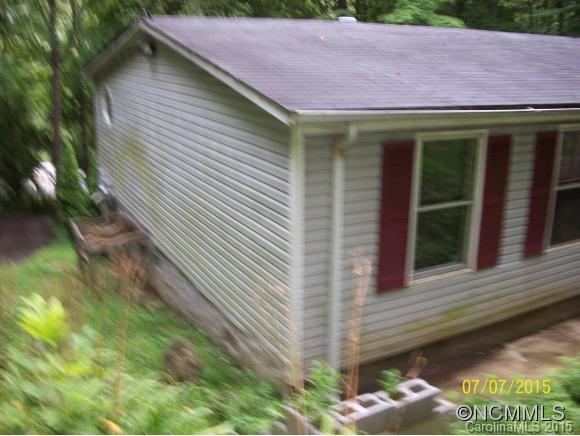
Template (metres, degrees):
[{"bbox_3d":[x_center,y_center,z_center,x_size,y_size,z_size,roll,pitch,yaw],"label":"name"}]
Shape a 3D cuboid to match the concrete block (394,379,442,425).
[{"bbox_3d":[0.828,1.315,4.138,0.397,0.195,0.195,-8,19,-29],"label":"concrete block"}]

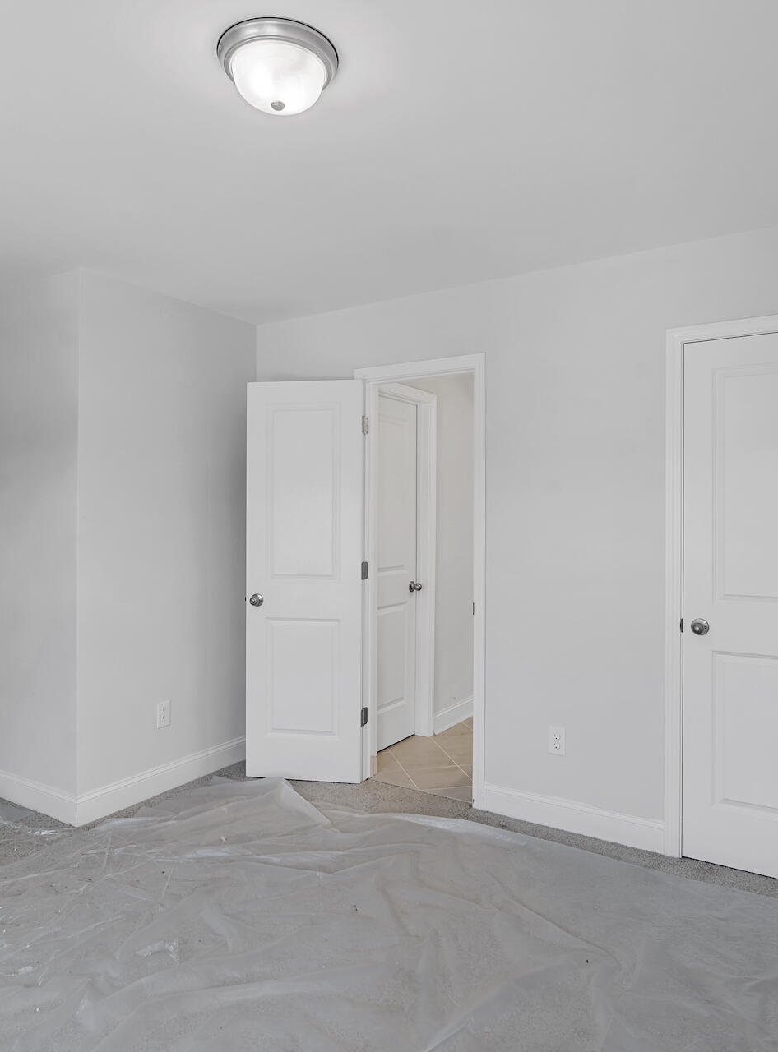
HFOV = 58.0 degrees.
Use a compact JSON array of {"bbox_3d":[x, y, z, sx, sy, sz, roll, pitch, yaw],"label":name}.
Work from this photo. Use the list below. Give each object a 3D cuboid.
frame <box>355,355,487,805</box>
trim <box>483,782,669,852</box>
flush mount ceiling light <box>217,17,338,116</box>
[{"bbox_3d":[0.159,0.268,3.460,0.737,2.105,0.120,0,0,32],"label":"frame"},{"bbox_3d":[0.769,1.255,3.011,0.783,0.137,0.016,0,0,32],"label":"trim"},{"bbox_3d":[-0.264,-1.057,1.687,0.290,0.125,0.290,0,0,0],"label":"flush mount ceiling light"}]

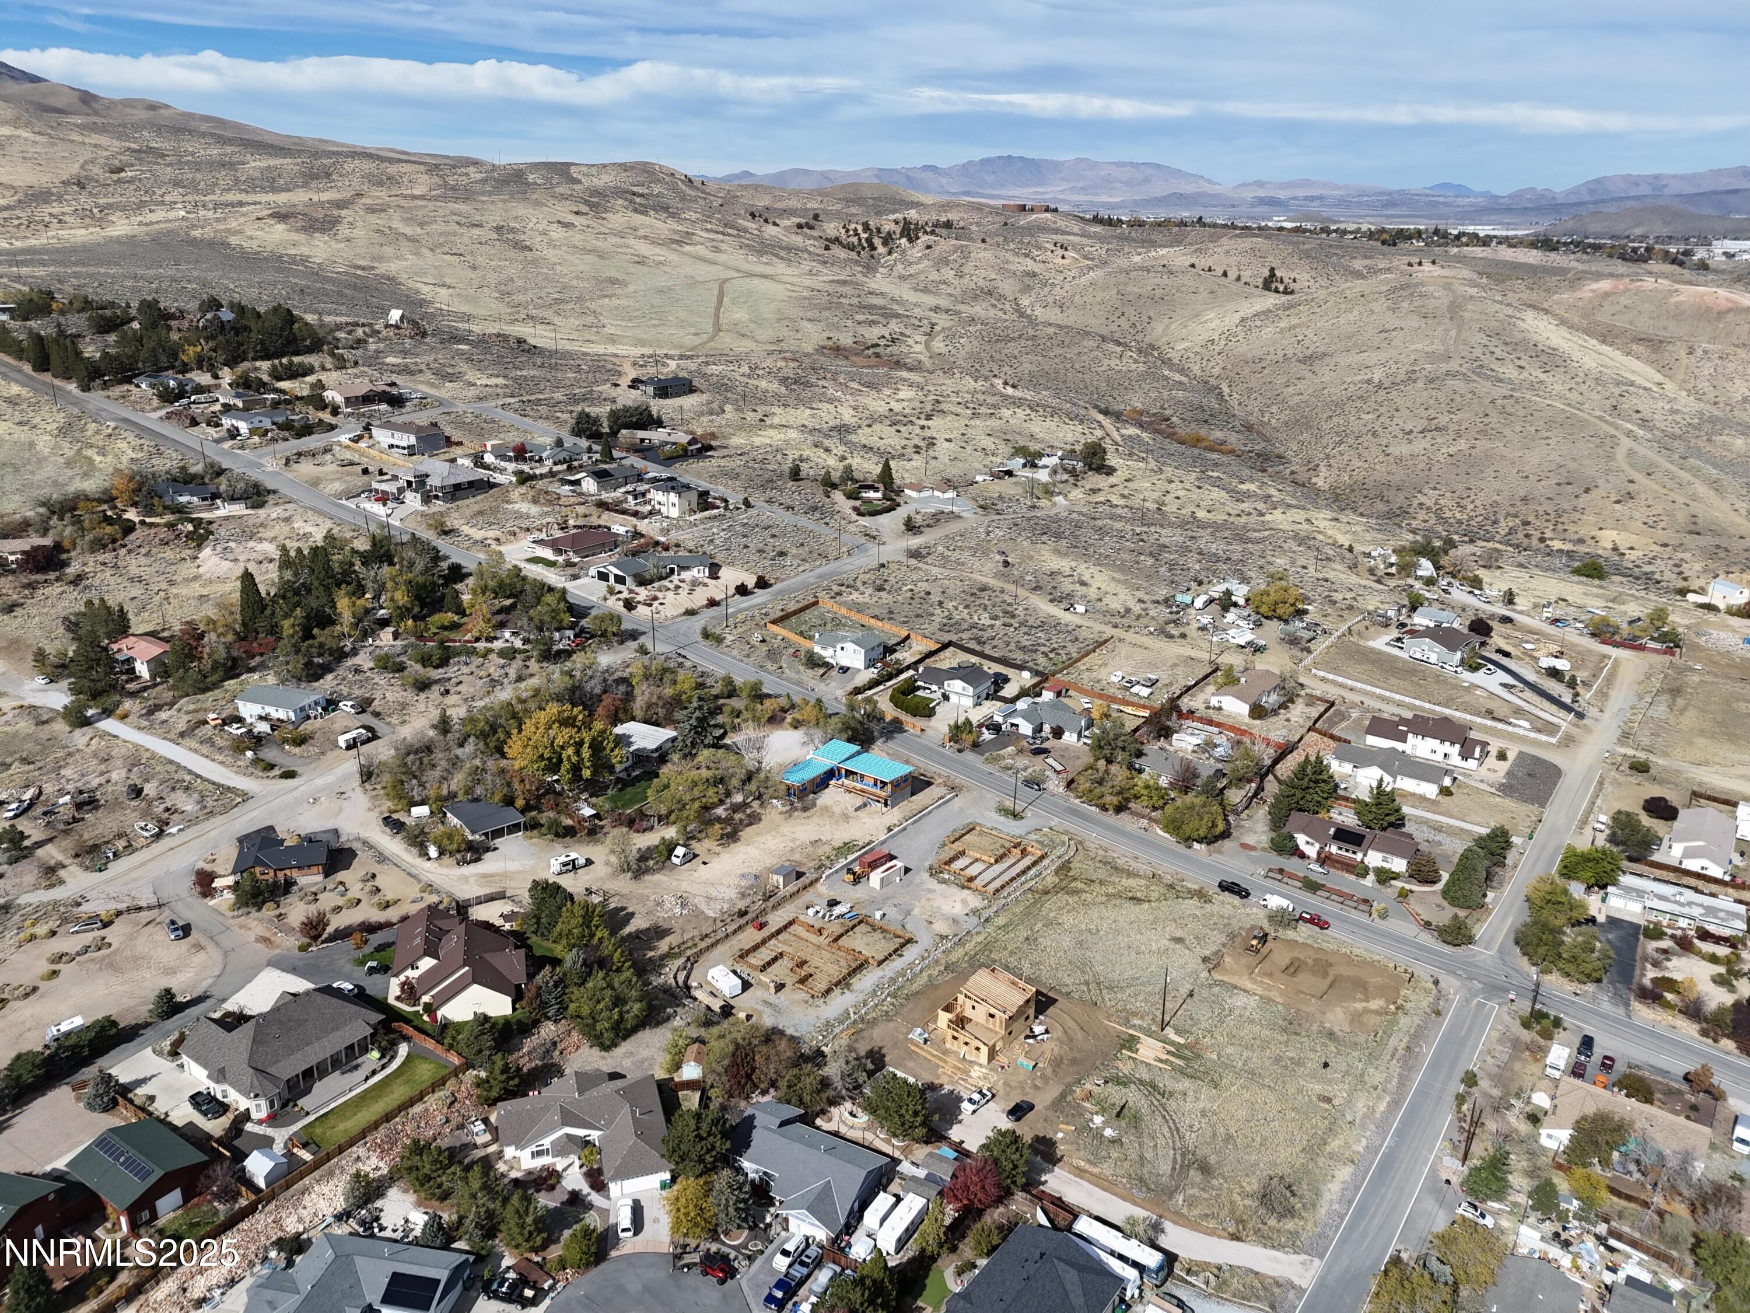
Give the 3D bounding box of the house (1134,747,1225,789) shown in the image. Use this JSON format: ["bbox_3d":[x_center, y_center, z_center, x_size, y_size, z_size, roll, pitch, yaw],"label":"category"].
[{"bbox_3d":[65.430,24.110,261.000,17.000,4.300,9.300,17,27,37],"label":"house"}]

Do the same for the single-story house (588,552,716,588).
[{"bbox_3d":[-62.537,-24.647,337.062,33.330,5.100,17.740,1,21,4],"label":"single-story house"}]

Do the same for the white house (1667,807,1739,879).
[{"bbox_3d":[161.960,36.050,237.000,9.600,4.400,20.500,15,25,32],"label":"white house"}]

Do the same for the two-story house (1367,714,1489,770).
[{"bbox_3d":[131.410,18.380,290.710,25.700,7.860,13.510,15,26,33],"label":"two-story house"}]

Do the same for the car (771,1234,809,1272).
[{"bbox_3d":[-9.990,70.250,143.000,1.880,1.650,4.750,9,23,21],"label":"car"}]

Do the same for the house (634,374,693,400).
[{"bbox_3d":[-86.480,-110.700,500.000,15.000,8.000,16.000,17,26,35],"label":"house"}]

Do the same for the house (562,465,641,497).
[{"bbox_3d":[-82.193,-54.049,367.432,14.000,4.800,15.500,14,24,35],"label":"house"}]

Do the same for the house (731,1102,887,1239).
[{"bbox_3d":[-9.390,64.045,152.735,20.000,5.400,16.700,10,22,27],"label":"house"}]

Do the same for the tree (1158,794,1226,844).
[{"bbox_3d":[63.140,32.180,241.000,11.900,6.800,11.300,0,21,0],"label":"tree"}]

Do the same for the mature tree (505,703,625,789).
[{"bbox_3d":[-57.586,15.943,225.208,21.480,13.320,21.480,-6,20,-15],"label":"mature tree"}]

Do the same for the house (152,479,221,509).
[{"bbox_3d":[-185.880,-43.660,327.000,14.000,4.700,9.300,6,22,14],"label":"house"}]

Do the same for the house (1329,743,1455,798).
[{"bbox_3d":[116.250,24.980,272.710,24.910,4.880,13.320,13,24,31],"label":"house"}]

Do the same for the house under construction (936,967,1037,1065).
[{"bbox_3d":[16.980,52.860,182.490,12.400,7.660,11.900,-19,28,-40],"label":"house under construction"}]

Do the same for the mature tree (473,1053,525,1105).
[{"bbox_3d":[-55.082,61.792,177.764,7.000,7.400,7.000,0,21,0],"label":"mature tree"}]

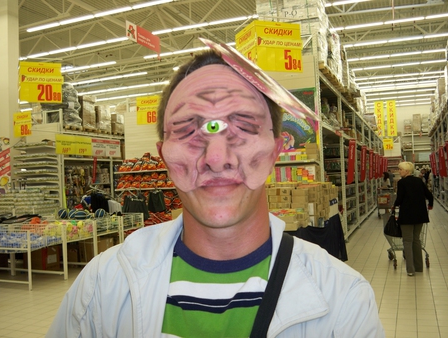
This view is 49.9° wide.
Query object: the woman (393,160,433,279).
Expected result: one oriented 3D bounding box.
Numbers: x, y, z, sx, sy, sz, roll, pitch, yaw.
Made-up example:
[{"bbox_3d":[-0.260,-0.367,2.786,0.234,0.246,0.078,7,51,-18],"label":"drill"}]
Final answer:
[{"bbox_3d":[2.846,0.727,7.211,0.550,1.660,0.420,-2,-1,9],"label":"woman"}]

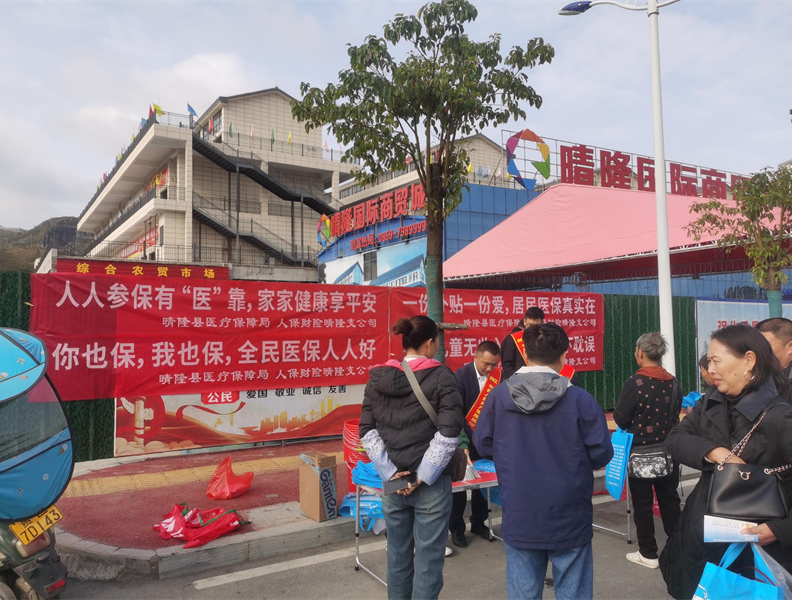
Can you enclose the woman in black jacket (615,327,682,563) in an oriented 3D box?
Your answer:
[{"bbox_3d":[1.750,1.016,4.378,0.470,1.570,0.330,2,-3,-30],"label":"woman in black jacket"}]

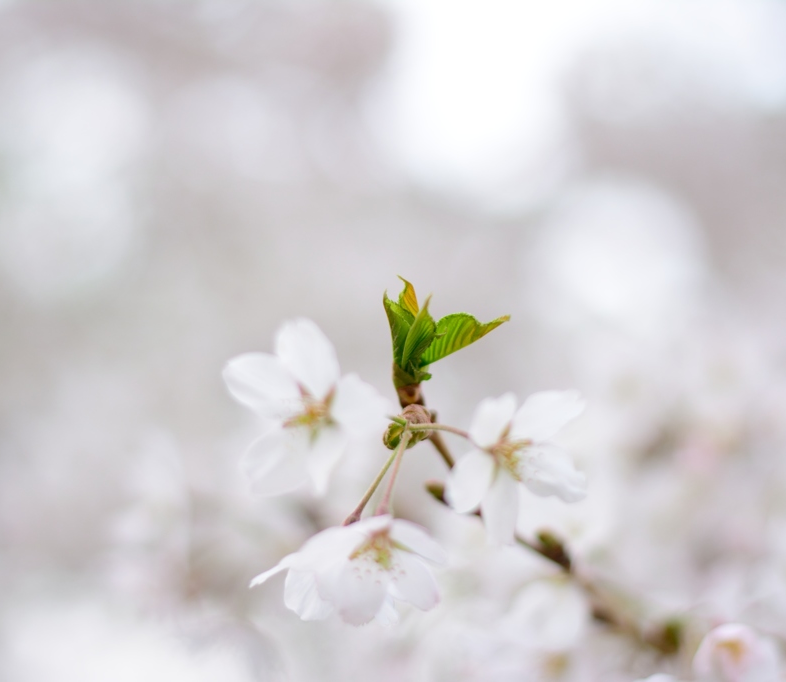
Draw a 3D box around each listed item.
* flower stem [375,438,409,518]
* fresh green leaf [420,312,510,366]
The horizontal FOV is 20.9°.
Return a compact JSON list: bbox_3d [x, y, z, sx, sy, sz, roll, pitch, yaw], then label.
[{"bbox_3d":[-0.001,0.029,0.450,0.003,0.018,0.003,18,-3,0],"label":"flower stem"},{"bbox_3d":[0.015,0.000,0.455,0.021,0.007,0.007,-29,0,3],"label":"fresh green leaf"}]

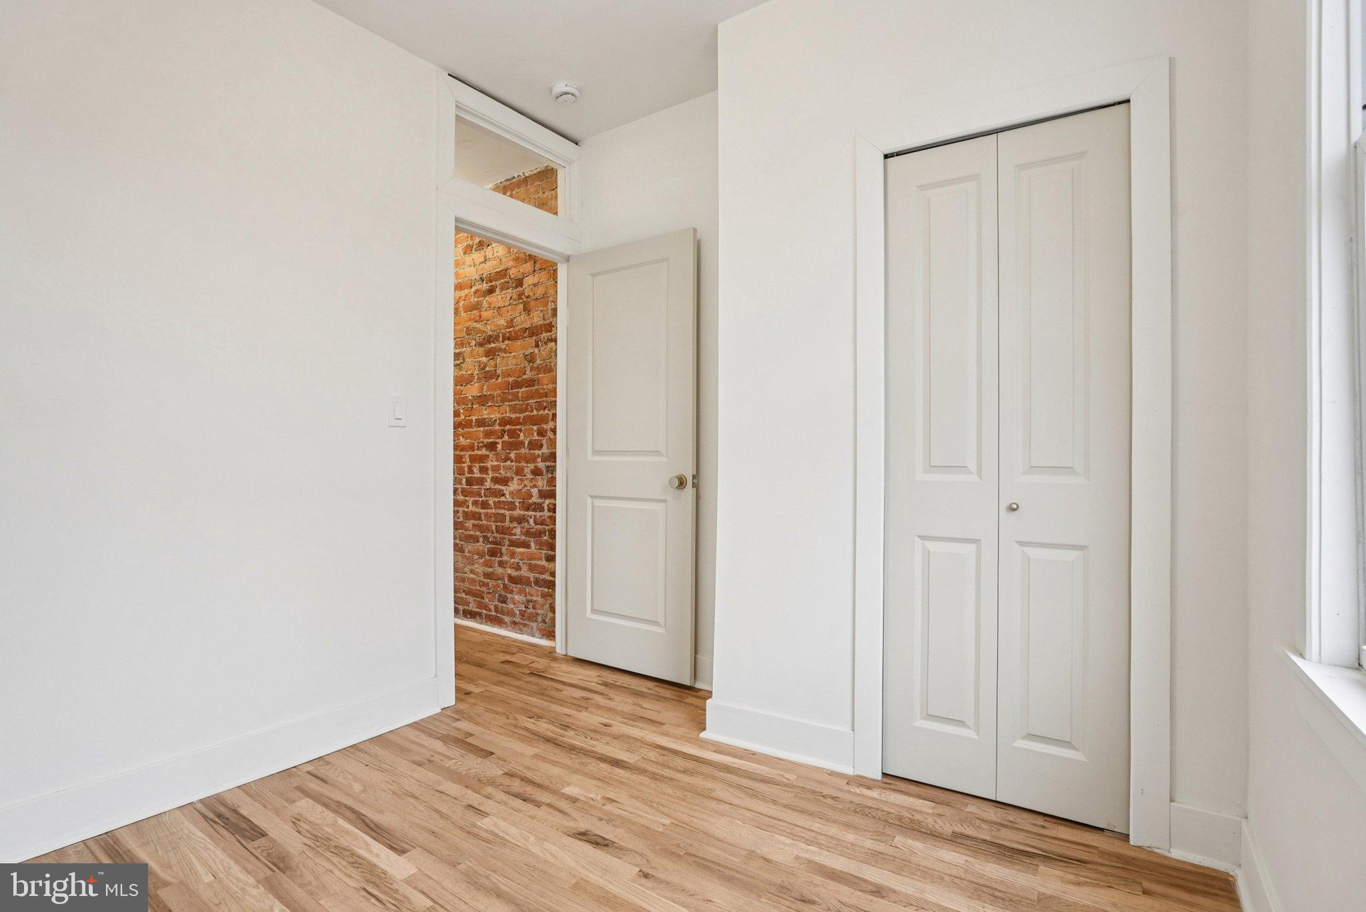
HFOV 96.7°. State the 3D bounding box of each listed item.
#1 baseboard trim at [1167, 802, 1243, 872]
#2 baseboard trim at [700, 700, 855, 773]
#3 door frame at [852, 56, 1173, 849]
[{"bbox_3d":[1.339,0.978,1.563,0.143,0.135,0.028,0,0,29],"label":"baseboard trim"},{"bbox_3d":[0.321,0.975,2.142,0.560,0.135,0.028,0,0,29],"label":"baseboard trim"},{"bbox_3d":[0.949,-0.009,1.847,0.823,2.105,0.100,0,0,29],"label":"door frame"}]

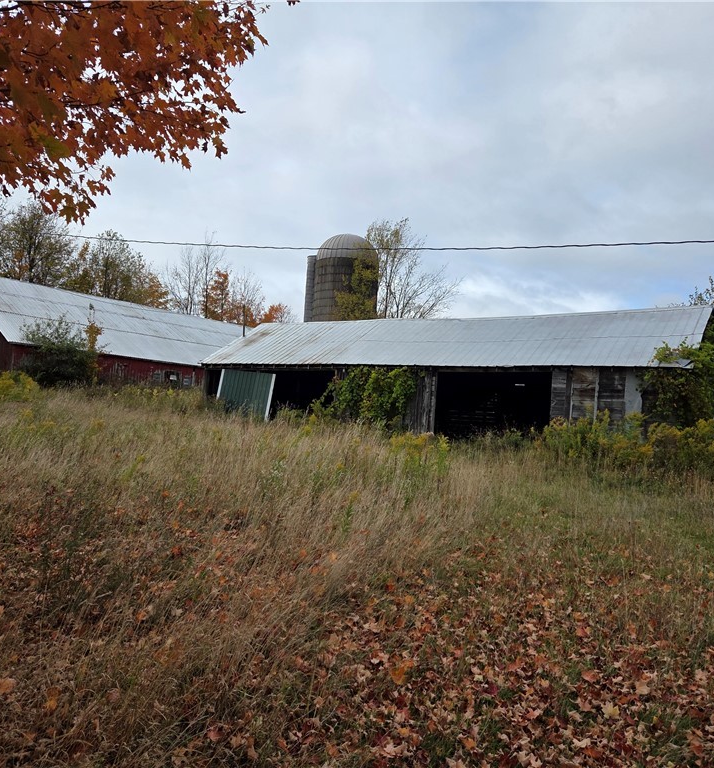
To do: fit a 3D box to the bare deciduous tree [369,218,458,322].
[{"bbox_3d":[4.384,-5.074,55.919,7.500,16.850,7.000,3,-3,0],"label":"bare deciduous tree"}]

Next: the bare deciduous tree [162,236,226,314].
[{"bbox_3d":[-17.292,-6.480,70.899,6.600,17.750,6.400,3,-3,0],"label":"bare deciduous tree"}]

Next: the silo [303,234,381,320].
[{"bbox_3d":[-1.516,-5.576,66.141,6.600,17.900,6.200,3,-3,0],"label":"silo"}]

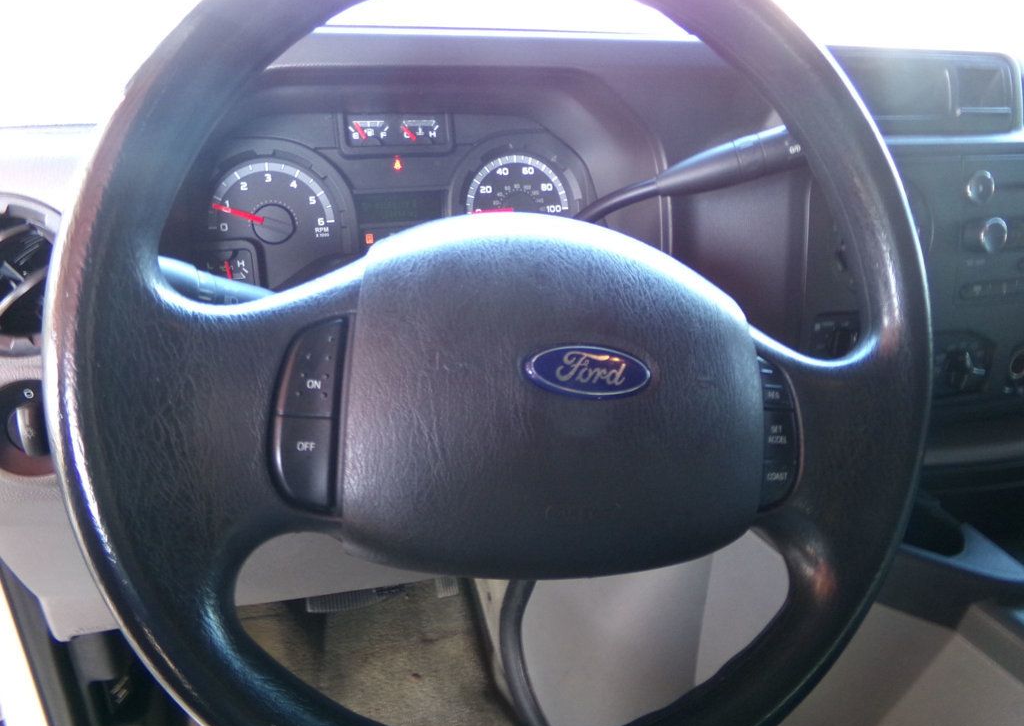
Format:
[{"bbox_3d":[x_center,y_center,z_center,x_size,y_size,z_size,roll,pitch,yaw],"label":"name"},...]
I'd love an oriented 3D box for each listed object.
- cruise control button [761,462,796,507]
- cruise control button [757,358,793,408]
[{"bbox_3d":[0.128,0.058,0.341,0.021,0.023,0.007,3,-1,-14],"label":"cruise control button"},{"bbox_3d":[0.126,0.009,0.340,0.020,0.027,0.007,3,-1,-14],"label":"cruise control button"}]

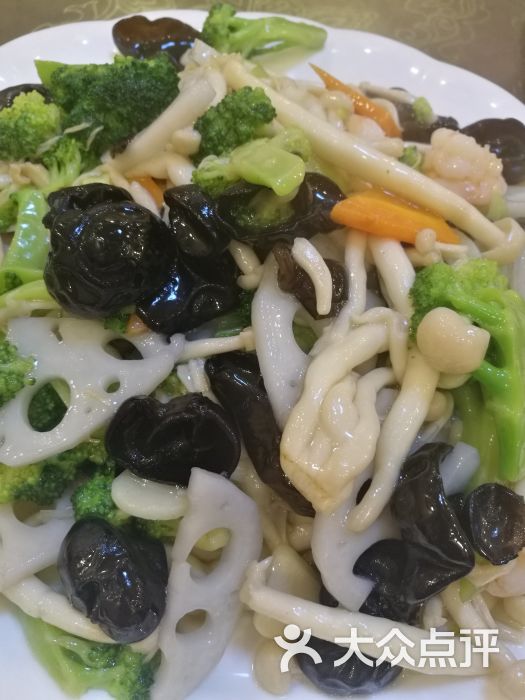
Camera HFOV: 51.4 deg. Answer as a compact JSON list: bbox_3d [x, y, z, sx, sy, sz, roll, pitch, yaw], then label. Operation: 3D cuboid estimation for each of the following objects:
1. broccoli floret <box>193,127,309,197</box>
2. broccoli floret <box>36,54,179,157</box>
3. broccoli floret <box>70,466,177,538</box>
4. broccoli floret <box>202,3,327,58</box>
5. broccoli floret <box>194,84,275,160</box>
[{"bbox_3d":[-0.005,-0.074,0.214,0.046,0.027,0.030,-3,57,6],"label":"broccoli floret"},{"bbox_3d":[-0.068,-0.107,0.240,0.060,0.042,0.045,2,57,0],"label":"broccoli floret"},{"bbox_3d":[-0.043,0.048,0.172,0.035,0.030,0.032,2,57,0],"label":"broccoli floret"},{"bbox_3d":[0.001,-0.159,0.272,0.062,0.026,0.030,3,57,0],"label":"broccoli floret"},{"bbox_3d":[-0.011,-0.093,0.226,0.034,0.034,0.033,2,57,0],"label":"broccoli floret"}]

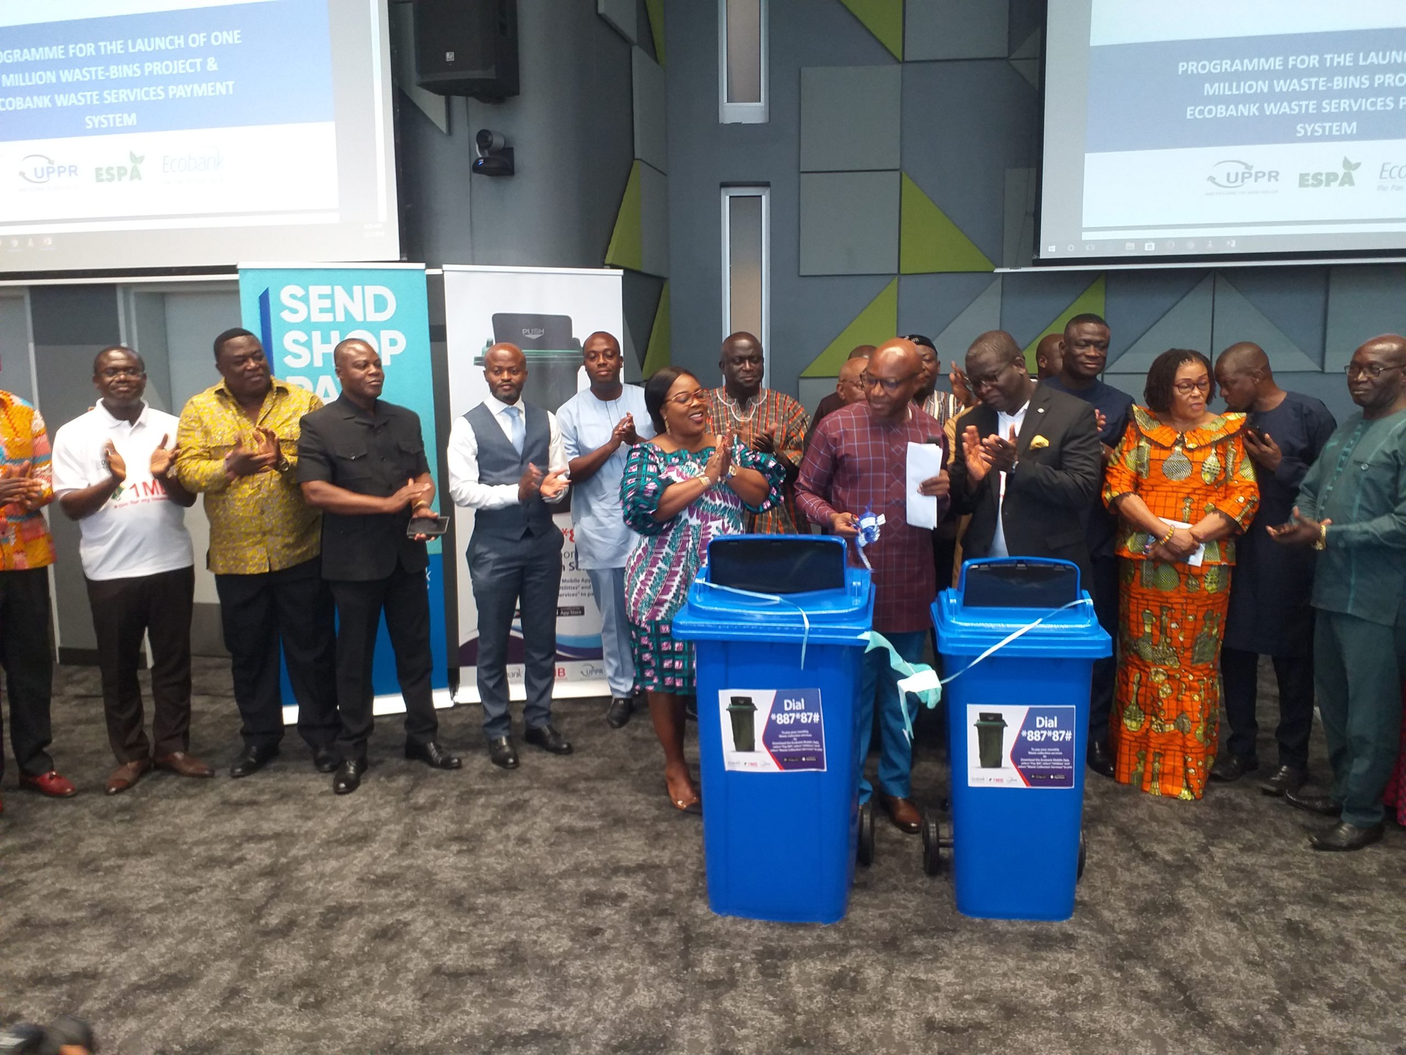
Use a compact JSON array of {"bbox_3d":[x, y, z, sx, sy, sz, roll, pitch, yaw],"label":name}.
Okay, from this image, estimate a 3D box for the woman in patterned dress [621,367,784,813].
[{"bbox_3d":[-0.020,0.220,3.980,0.560,1.650,0.470,-6,9,-35],"label":"woman in patterned dress"}]

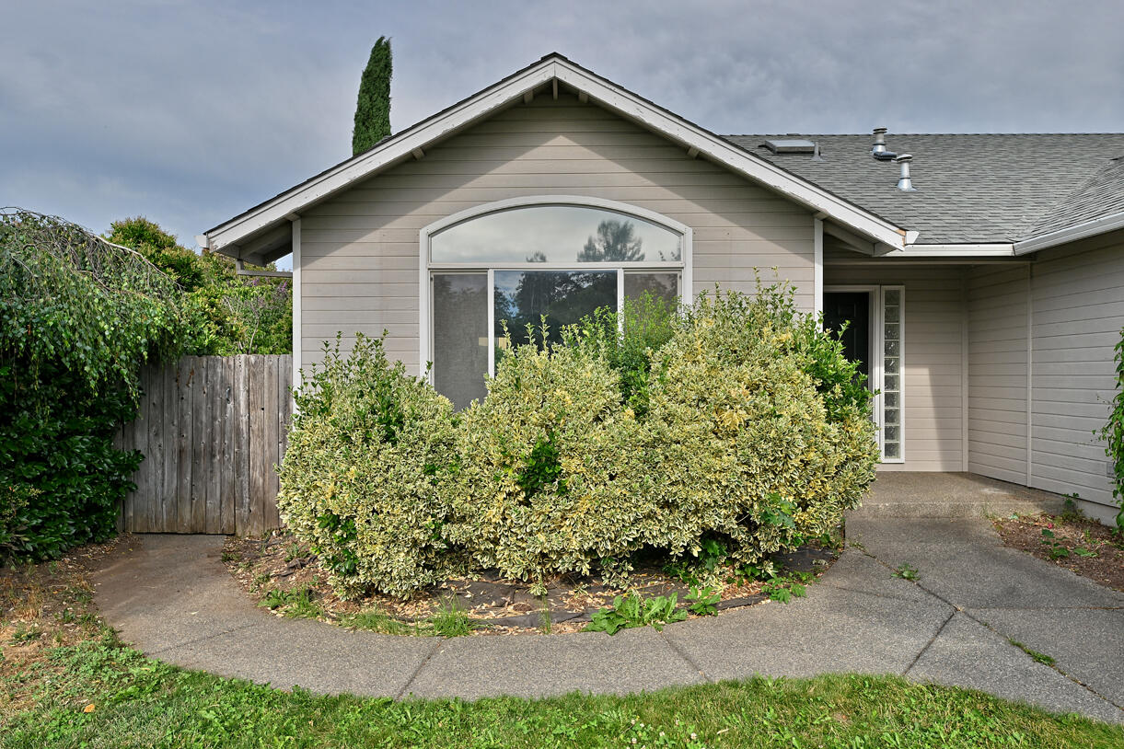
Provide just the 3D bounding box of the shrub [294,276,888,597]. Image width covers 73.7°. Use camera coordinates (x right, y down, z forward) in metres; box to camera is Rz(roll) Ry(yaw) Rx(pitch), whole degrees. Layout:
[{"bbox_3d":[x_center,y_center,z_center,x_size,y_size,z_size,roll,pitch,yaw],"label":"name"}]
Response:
[{"bbox_3d":[0.130,0.370,5.800,4.500,2.150,1.800,0,0,0],"label":"shrub"}]

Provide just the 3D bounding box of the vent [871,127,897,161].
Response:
[{"bbox_3d":[4.803,-3.447,11.200,0.350,0.480,0.330,0,0,0],"label":"vent"}]

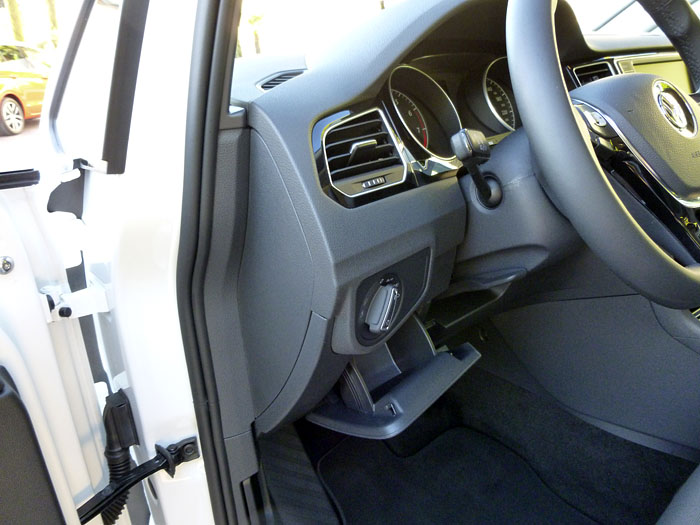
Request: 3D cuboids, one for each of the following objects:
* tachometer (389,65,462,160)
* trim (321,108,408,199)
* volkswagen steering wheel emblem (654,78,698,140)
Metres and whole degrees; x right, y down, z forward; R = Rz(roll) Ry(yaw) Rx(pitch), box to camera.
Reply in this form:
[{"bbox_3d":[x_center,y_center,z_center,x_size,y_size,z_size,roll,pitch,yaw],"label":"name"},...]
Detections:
[{"bbox_3d":[0.075,-0.157,0.556,0.113,0.113,0.038,-25,0,-43],"label":"tachometer"},{"bbox_3d":[0.011,-0.103,0.478,0.097,0.077,0.020,-20,6,-35],"label":"trim"},{"bbox_3d":[0.273,-0.128,0.426,0.059,0.059,0.010,-20,-7,-34],"label":"volkswagen steering wheel emblem"}]

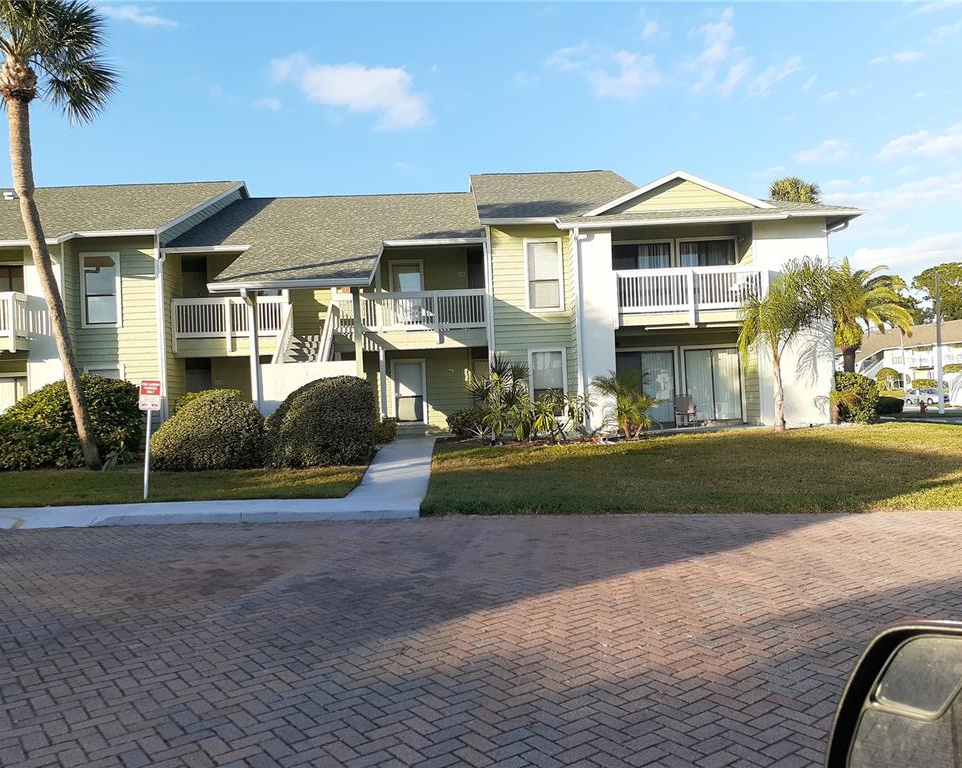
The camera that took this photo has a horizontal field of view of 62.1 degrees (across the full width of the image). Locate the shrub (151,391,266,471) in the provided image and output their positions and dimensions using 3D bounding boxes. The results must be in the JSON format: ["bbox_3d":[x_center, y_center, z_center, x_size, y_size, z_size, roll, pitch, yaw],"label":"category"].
[{"bbox_3d":[-5.820,0.981,17.092,2.350,1.664,2.200,-2,-1,-2],"label":"shrub"}]

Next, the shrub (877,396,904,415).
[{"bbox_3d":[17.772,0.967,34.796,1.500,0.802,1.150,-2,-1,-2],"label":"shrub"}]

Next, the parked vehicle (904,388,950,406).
[{"bbox_3d":[41.029,1.199,73.493,1.800,1.480,4.600,-2,-1,-19],"label":"parked vehicle"}]

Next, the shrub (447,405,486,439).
[{"bbox_3d":[-0.393,1.179,24.595,1.200,1.065,1.150,-2,-1,-2],"label":"shrub"}]

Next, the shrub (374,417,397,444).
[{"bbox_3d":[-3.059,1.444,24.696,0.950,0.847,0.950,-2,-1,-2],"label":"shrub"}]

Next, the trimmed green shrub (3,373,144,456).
[{"bbox_3d":[-10.511,0.871,20.689,3.400,2.315,2.600,-2,-1,-2],"label":"trimmed green shrub"}]

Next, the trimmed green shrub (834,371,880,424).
[{"bbox_3d":[10.600,0.383,22.593,1.330,1.474,1.350,-2,-1,-2],"label":"trimmed green shrub"}]

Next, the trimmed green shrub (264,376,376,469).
[{"bbox_3d":[-3.417,0.784,17.091,2.300,1.871,2.250,-2,-1,-2],"label":"trimmed green shrub"}]

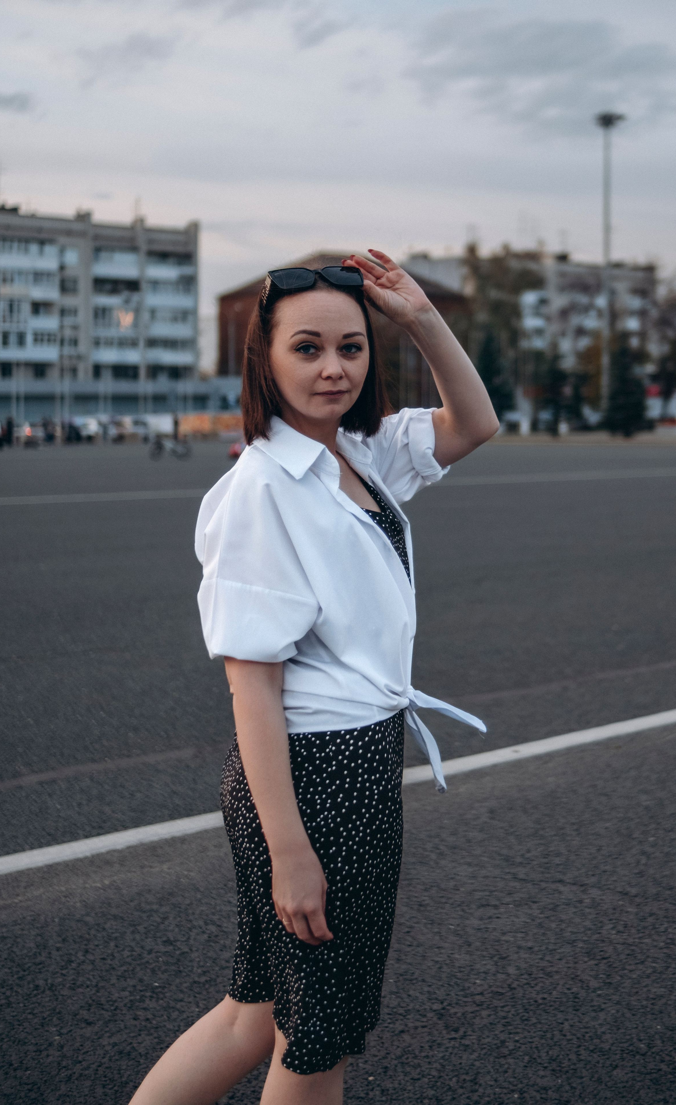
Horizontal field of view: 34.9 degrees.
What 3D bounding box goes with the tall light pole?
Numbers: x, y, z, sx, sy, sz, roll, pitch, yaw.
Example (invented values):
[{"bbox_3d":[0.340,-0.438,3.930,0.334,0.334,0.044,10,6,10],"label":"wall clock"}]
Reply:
[{"bbox_3d":[23.250,-23.760,92.810,2.500,27.330,2.500,0,7,0],"label":"tall light pole"}]

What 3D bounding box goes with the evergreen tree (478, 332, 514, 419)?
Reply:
[{"bbox_3d":[12.510,-13.820,87.980,3.900,8.760,3.900,0,7,0],"label":"evergreen tree"}]

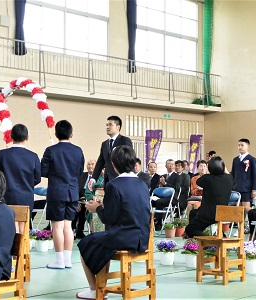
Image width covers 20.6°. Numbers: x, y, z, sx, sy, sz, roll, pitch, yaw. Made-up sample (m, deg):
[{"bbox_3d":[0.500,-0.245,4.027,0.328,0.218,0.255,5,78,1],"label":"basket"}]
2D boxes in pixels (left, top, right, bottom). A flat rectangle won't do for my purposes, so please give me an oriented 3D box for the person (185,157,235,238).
[{"bbox_3d":[0.974,0.676,8.415,0.500,1.190,0.680,1,-2,-25],"label":"person"}]

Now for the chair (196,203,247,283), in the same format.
[{"bbox_3d":[0.872,0.875,6.569,0.360,0.700,0.380,-1,-2,45],"label":"chair"}]

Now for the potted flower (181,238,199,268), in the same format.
[{"bbox_3d":[0.692,1.095,7.470,0.250,0.305,0.250,1,-1,0],"label":"potted flower"}]

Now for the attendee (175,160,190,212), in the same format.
[{"bbox_3d":[0.824,0.745,11.500,0.680,1.200,0.480,2,-2,-41],"label":"attendee"}]

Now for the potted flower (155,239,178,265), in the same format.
[{"bbox_3d":[0.429,1.104,7.650,0.250,0.290,0.250,1,-1,0],"label":"potted flower"}]

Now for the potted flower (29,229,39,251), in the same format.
[{"bbox_3d":[-1.242,1.145,8.977,0.200,0.265,0.200,1,-1,0],"label":"potted flower"}]

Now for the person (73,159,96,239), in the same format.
[{"bbox_3d":[-0.645,0.720,10.700,0.500,1.180,0.720,0,-1,18],"label":"person"}]

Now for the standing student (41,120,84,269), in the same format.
[{"bbox_3d":[-0.685,0.470,7.469,0.460,1.540,0.380,1,-2,-30],"label":"standing student"}]

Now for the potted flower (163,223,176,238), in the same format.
[{"bbox_3d":[0.650,1.228,10.776,0.190,0.220,0.190,1,-1,0],"label":"potted flower"}]

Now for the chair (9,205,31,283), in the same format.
[{"bbox_3d":[-1.137,0.846,6.380,0.350,0.710,0.380,0,-2,37],"label":"chair"}]

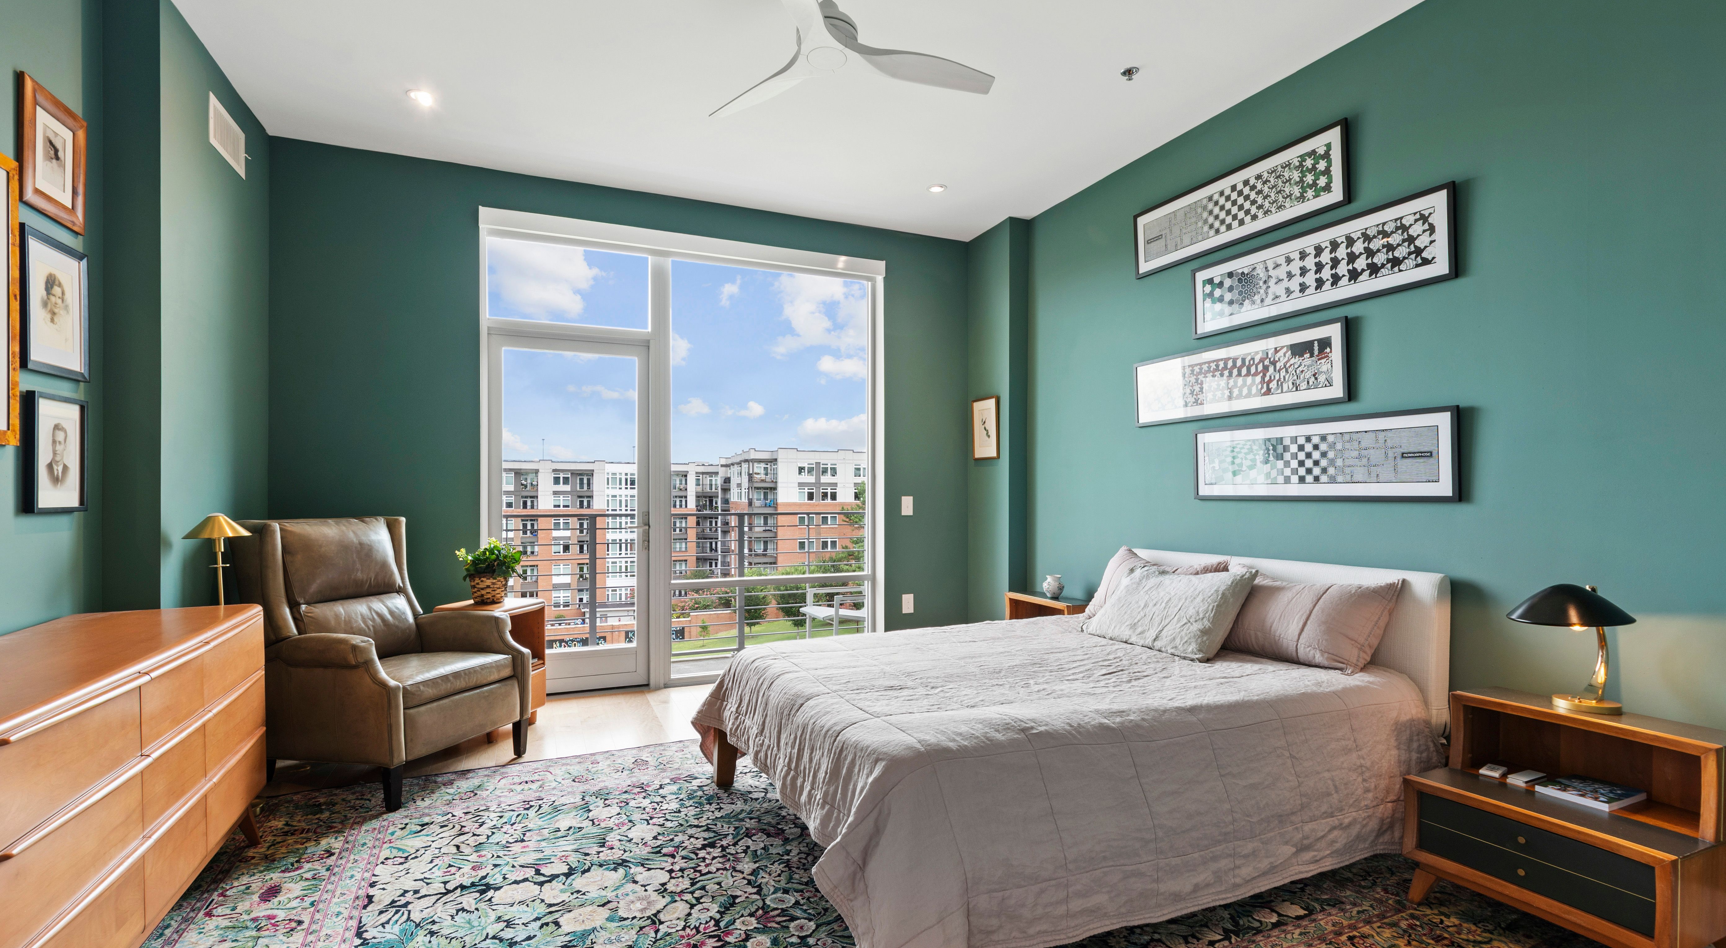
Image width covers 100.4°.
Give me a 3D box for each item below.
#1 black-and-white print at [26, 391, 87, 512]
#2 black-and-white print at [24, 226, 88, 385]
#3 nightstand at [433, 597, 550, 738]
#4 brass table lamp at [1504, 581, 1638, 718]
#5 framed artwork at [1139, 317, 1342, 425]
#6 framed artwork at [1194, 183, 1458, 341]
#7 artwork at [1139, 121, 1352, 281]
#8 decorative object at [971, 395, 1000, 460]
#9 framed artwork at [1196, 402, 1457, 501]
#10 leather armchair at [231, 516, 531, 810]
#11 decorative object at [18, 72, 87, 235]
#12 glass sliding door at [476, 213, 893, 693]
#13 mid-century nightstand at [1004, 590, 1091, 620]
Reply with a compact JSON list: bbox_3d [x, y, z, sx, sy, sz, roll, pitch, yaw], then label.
[{"bbox_3d":[-2.446,-0.061,2.188,0.028,0.354,0.258,0,-1,-24],"label":"black-and-white print"},{"bbox_3d":[-2.678,-0.550,2.398,0.025,0.445,0.345,0,-1,-25],"label":"black-and-white print"},{"bbox_3d":[-1.832,0.957,3.542,0.360,0.624,0.390,-1,-1,13],"label":"nightstand"},{"bbox_3d":[1.964,0.477,1.988,0.270,0.345,0.260,0,-1,26],"label":"brass table lamp"},{"bbox_3d":[1.695,-0.434,3.337,0.030,0.332,1.110,0,-1,-24],"label":"framed artwork"},{"bbox_3d":[1.899,-0.865,3.104,0.028,0.345,1.120,0,-1,-25],"label":"framed artwork"},{"bbox_3d":[1.694,-1.222,3.341,0.030,0.336,1.110,0,-1,-24],"label":"artwork"},{"bbox_3d":[0.860,-0.320,5.084,0.025,0.430,0.295,0,-1,-25],"label":"decorative object"},{"bbox_3d":[1.896,-0.060,3.087,0.028,0.346,1.120,0,-1,-25],"label":"framed artwork"},{"bbox_3d":[-2.076,0.750,3.172,0.900,1.080,0.690,0,-1,21],"label":"leather armchair"},{"bbox_3d":[-2.669,-1.033,2.378,0.030,0.395,0.350,0,-1,-25],"label":"decorative object"},{"bbox_3d":[-0.966,-0.088,4.404,2.436,2.724,0.130,0,-1,-24],"label":"glass sliding door"},{"bbox_3d":[0.997,0.967,3.941,0.504,0.578,0.528,0,-1,-24],"label":"mid-century nightstand"}]

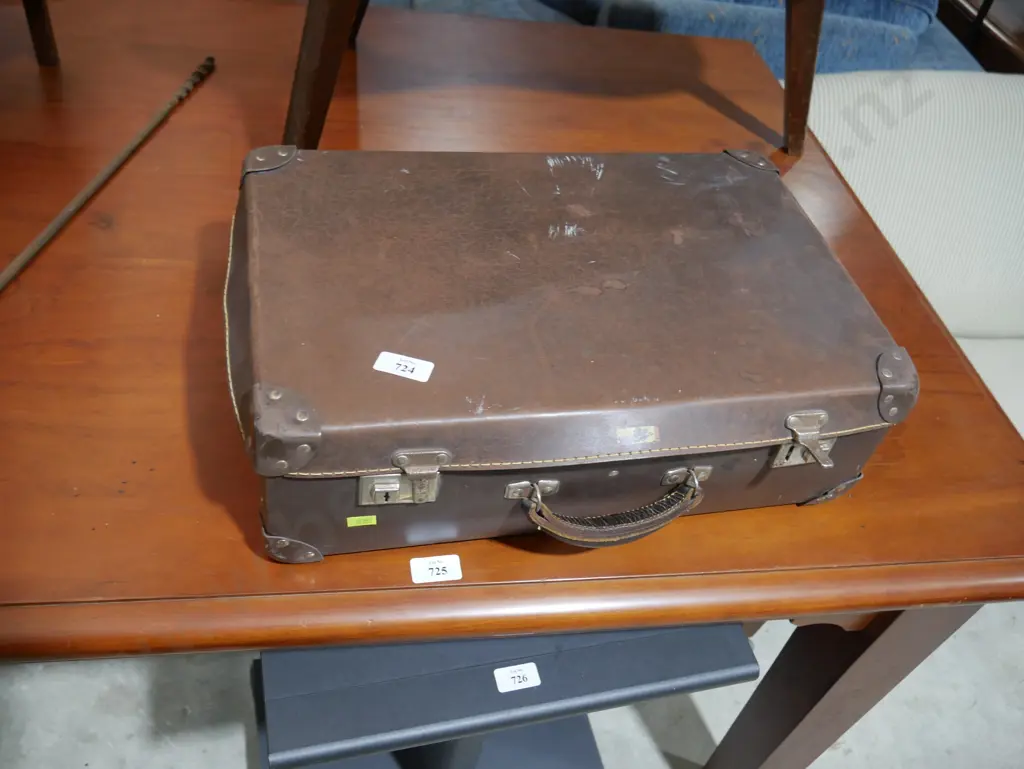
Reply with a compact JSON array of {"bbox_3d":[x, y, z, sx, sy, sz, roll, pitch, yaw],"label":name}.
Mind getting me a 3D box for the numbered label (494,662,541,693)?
[{"bbox_3d":[0.005,0.255,0.721,0.038,0.001,0.021,-4,49,-15],"label":"numbered label"}]

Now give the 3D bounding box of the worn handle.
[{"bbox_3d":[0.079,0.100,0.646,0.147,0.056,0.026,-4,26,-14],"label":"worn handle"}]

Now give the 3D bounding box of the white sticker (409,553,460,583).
[{"bbox_3d":[-0.058,0.142,0.639,0.038,0.001,0.021,-2,48,-13],"label":"white sticker"}]

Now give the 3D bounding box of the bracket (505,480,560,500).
[{"bbox_3d":[0.014,0.080,0.622,0.043,0.020,0.006,-4,48,-14],"label":"bracket"}]

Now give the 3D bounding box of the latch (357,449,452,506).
[{"bbox_3d":[-0.076,0.068,0.576,0.060,0.064,0.013,-4,48,-14],"label":"latch"}]

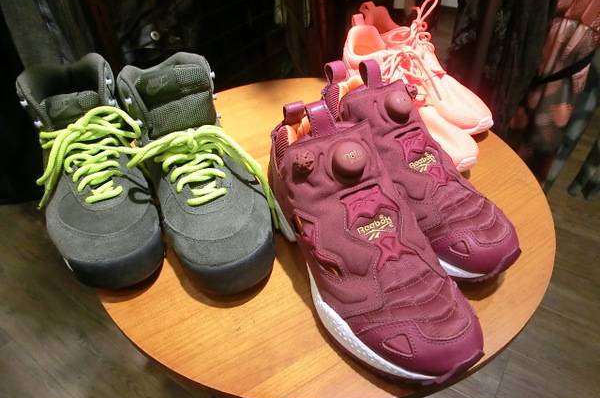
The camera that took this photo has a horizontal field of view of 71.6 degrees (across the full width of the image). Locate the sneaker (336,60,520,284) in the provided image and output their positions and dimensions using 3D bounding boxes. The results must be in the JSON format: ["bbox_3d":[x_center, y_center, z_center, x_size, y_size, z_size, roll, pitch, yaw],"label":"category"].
[{"bbox_3d":[0.118,-0.051,0.462,0.105,0.150,0.288,-25,48,-23],"label":"sneaker"}]

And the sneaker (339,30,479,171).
[{"bbox_3d":[0.150,-0.156,0.598,0.095,0.120,0.284,-18,45,-17],"label":"sneaker"}]

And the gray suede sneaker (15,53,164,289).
[{"bbox_3d":[-0.236,-0.048,0.468,0.112,0.150,0.290,-17,45,-17],"label":"gray suede sneaker"}]

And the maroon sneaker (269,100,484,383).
[{"bbox_3d":[0.057,0.017,0.390,0.105,0.150,0.288,-22,46,-21],"label":"maroon sneaker"}]

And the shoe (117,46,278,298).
[{"bbox_3d":[-0.119,-0.048,0.464,0.112,0.150,0.290,-19,45,-18],"label":"shoe"}]

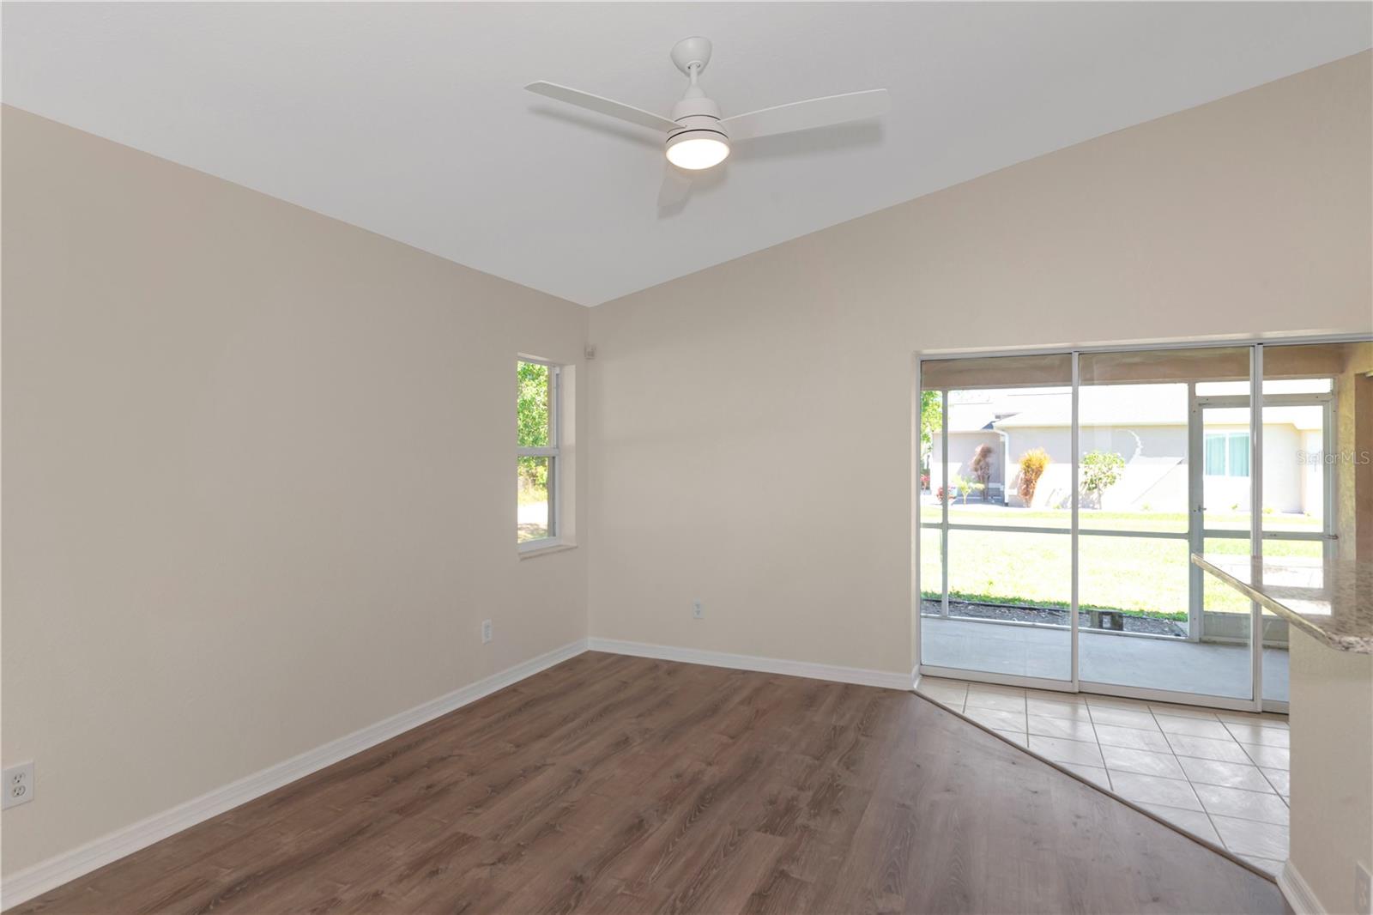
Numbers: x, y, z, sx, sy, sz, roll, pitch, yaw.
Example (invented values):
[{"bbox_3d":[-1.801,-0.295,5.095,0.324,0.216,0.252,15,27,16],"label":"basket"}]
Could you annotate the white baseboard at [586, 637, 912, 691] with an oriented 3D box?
[{"bbox_3d":[0.318,1.353,4.806,2.259,0.092,0.015,0,0,24],"label":"white baseboard"}]

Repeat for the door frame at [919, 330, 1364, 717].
[{"bbox_3d":[2.575,0.364,4.119,2.420,2.029,0.120,0,0,24],"label":"door frame"}]

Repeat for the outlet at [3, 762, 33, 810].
[{"bbox_3d":[-2.068,1.016,2.241,0.009,0.119,0.076,0,0,24],"label":"outlet"}]

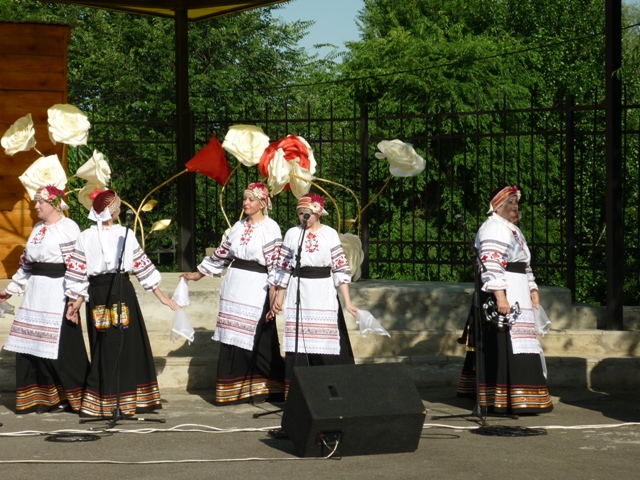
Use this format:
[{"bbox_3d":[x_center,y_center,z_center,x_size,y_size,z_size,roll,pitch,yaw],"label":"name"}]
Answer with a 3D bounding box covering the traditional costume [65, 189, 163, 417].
[{"bbox_3d":[-1.505,0.446,14.350,0.720,1.650,0.550,0,1,7],"label":"traditional costume"}]

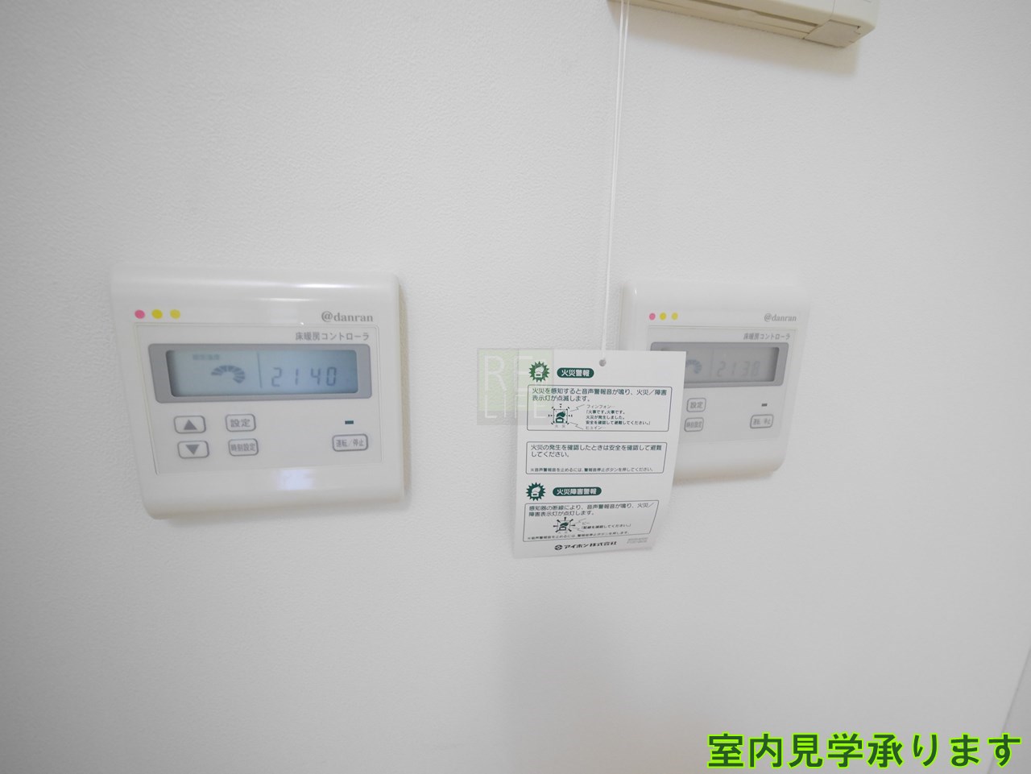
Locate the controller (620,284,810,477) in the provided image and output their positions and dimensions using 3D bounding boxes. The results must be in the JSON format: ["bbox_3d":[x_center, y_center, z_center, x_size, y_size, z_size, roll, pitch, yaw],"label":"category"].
[{"bbox_3d":[0.122,-0.003,0.262,0.120,0.120,0.019,-1,12,-12],"label":"controller"}]

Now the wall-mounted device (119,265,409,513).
[{"bbox_3d":[-0.119,0.003,0.211,0.120,0.120,0.019,-1,12,-12],"label":"wall-mounted device"}]

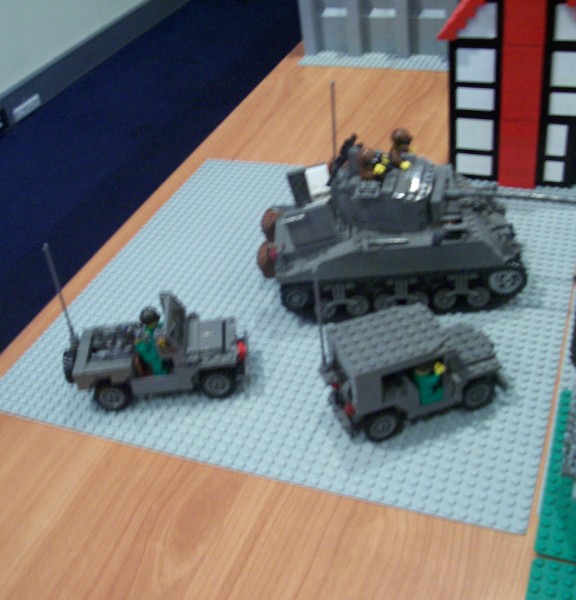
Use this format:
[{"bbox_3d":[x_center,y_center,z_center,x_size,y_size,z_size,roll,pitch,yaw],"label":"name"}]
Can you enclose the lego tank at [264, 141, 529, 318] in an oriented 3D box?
[{"bbox_3d":[0.082,-0.053,0.596,0.200,0.100,0.084,-3,37,7],"label":"lego tank"}]

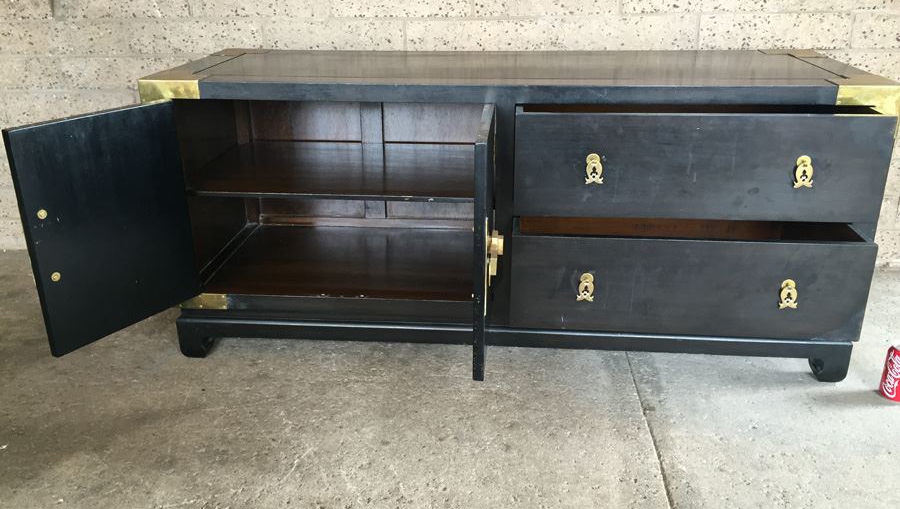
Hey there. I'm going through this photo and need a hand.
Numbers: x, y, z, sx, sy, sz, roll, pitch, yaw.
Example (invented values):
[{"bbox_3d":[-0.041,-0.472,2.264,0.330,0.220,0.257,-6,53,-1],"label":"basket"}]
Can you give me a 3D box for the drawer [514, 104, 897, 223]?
[{"bbox_3d":[0.501,-0.251,1.675,0.707,0.208,0.460,2,23,5],"label":"drawer"}]

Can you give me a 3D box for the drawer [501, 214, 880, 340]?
[{"bbox_3d":[0.500,-0.017,1.734,0.707,0.208,0.460,2,23,5],"label":"drawer"}]

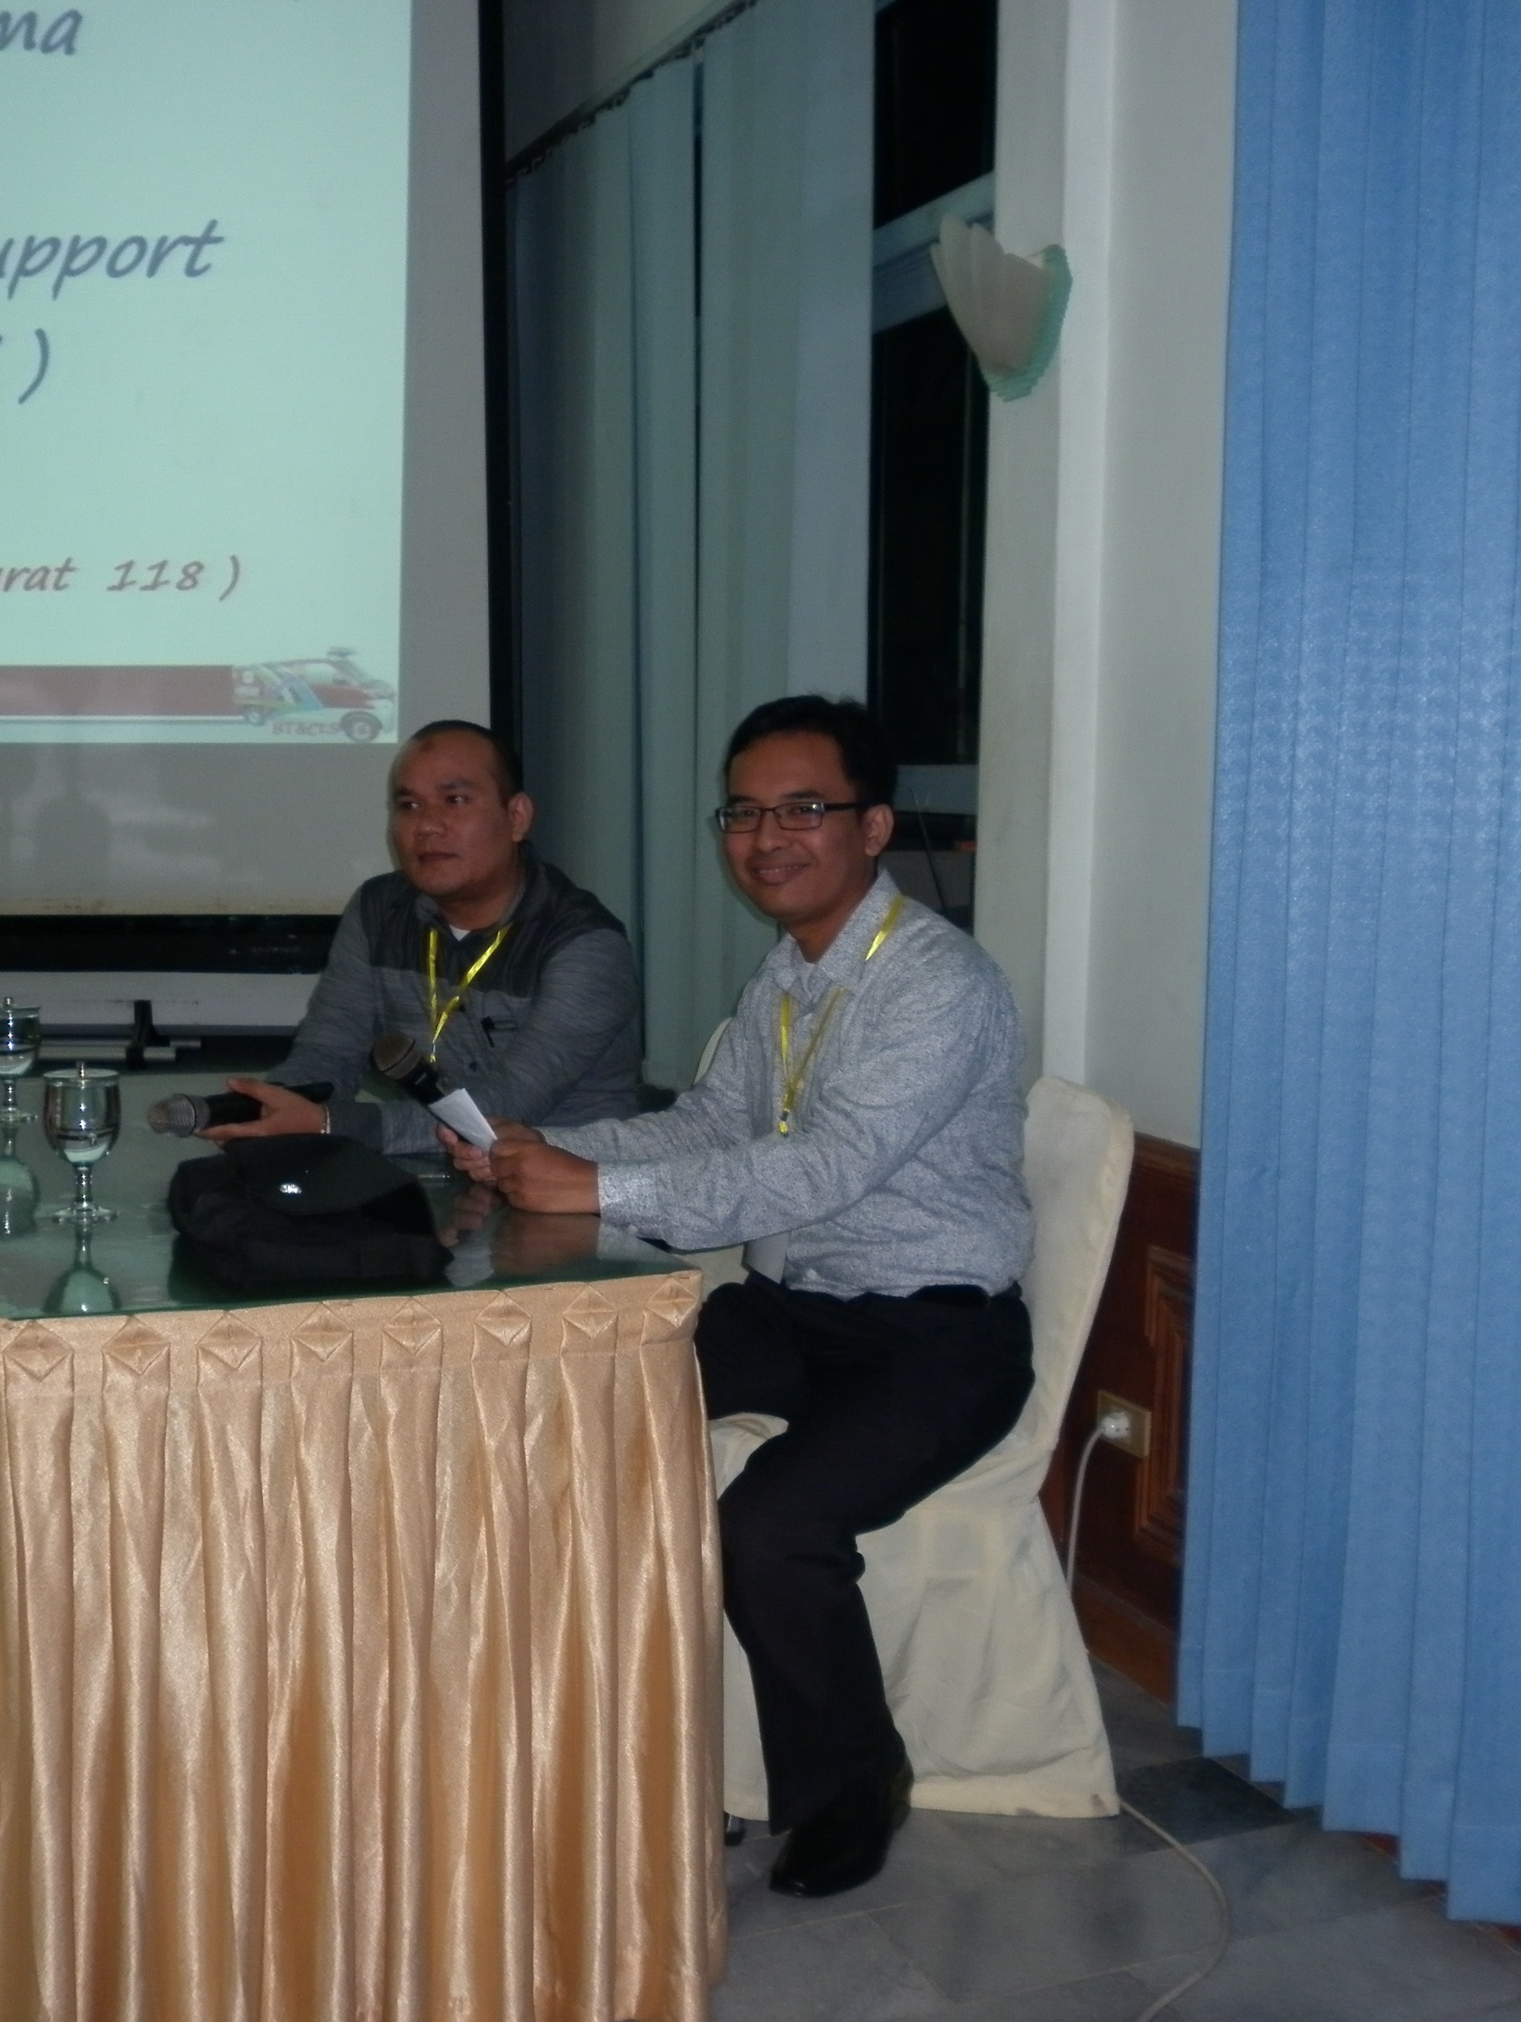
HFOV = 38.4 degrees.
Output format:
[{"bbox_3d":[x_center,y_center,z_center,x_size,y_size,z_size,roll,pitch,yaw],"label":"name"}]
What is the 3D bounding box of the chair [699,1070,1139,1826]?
[{"bbox_3d":[0.155,0.515,2.738,0.530,0.860,0.460,0,6,-10],"label":"chair"}]

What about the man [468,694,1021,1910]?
[{"bbox_3d":[0.000,0.300,2.565,0.720,1.320,0.510,-3,7,-30],"label":"man"}]

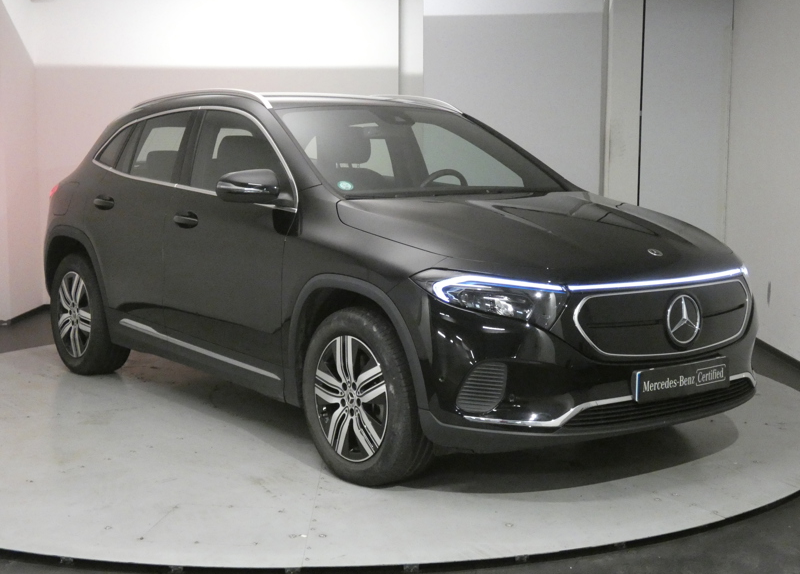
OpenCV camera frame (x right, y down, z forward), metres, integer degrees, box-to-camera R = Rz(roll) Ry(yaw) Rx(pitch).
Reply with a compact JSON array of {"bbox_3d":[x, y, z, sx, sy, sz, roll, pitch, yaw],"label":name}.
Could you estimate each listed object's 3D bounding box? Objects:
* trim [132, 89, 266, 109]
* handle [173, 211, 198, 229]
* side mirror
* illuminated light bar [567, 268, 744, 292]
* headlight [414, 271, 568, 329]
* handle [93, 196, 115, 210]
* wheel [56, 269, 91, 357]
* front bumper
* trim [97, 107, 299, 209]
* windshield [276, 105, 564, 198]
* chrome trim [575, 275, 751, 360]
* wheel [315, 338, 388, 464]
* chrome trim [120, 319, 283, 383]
[{"bbox_3d":[-1.045,-0.953,5.685,0.060,0.115,1.480,-5,9,-38],"label":"trim"},{"bbox_3d":[-1.015,-0.314,5.253,0.060,0.080,0.235,-4,8,-38],"label":"handle"},{"bbox_3d":[-0.643,-0.430,4.762,0.235,0.150,0.190,-4,8,-38],"label":"side mirror"},{"bbox_3d":[1.013,-0.030,4.112,1.030,0.035,0.110,-5,9,-38],"label":"illuminated light bar"},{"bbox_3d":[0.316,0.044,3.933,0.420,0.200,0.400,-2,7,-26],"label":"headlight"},{"bbox_3d":[-1.574,-0.447,5.926,0.060,0.065,0.240,-5,9,-38],"label":"handle"},{"bbox_3d":[-1.810,0.156,6.482,0.200,0.490,0.490,-4,8,-38],"label":"wheel"},{"bbox_3d":[0.909,0.269,4.279,1.800,0.580,0.460,-5,9,-38],"label":"front bumper"},{"bbox_3d":[-1.067,-0.668,5.543,0.230,0.480,2.340,-4,8,-38],"label":"trim"},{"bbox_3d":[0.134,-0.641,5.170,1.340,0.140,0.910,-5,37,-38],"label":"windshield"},{"bbox_3d":[1.022,0.127,4.132,1.010,0.270,0.120,-4,8,-38],"label":"chrome trim"},{"bbox_3d":[-0.129,0.426,4.317,0.180,0.488,0.488,-5,9,-38],"label":"wheel"},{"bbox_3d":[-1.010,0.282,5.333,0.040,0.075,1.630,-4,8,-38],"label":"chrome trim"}]

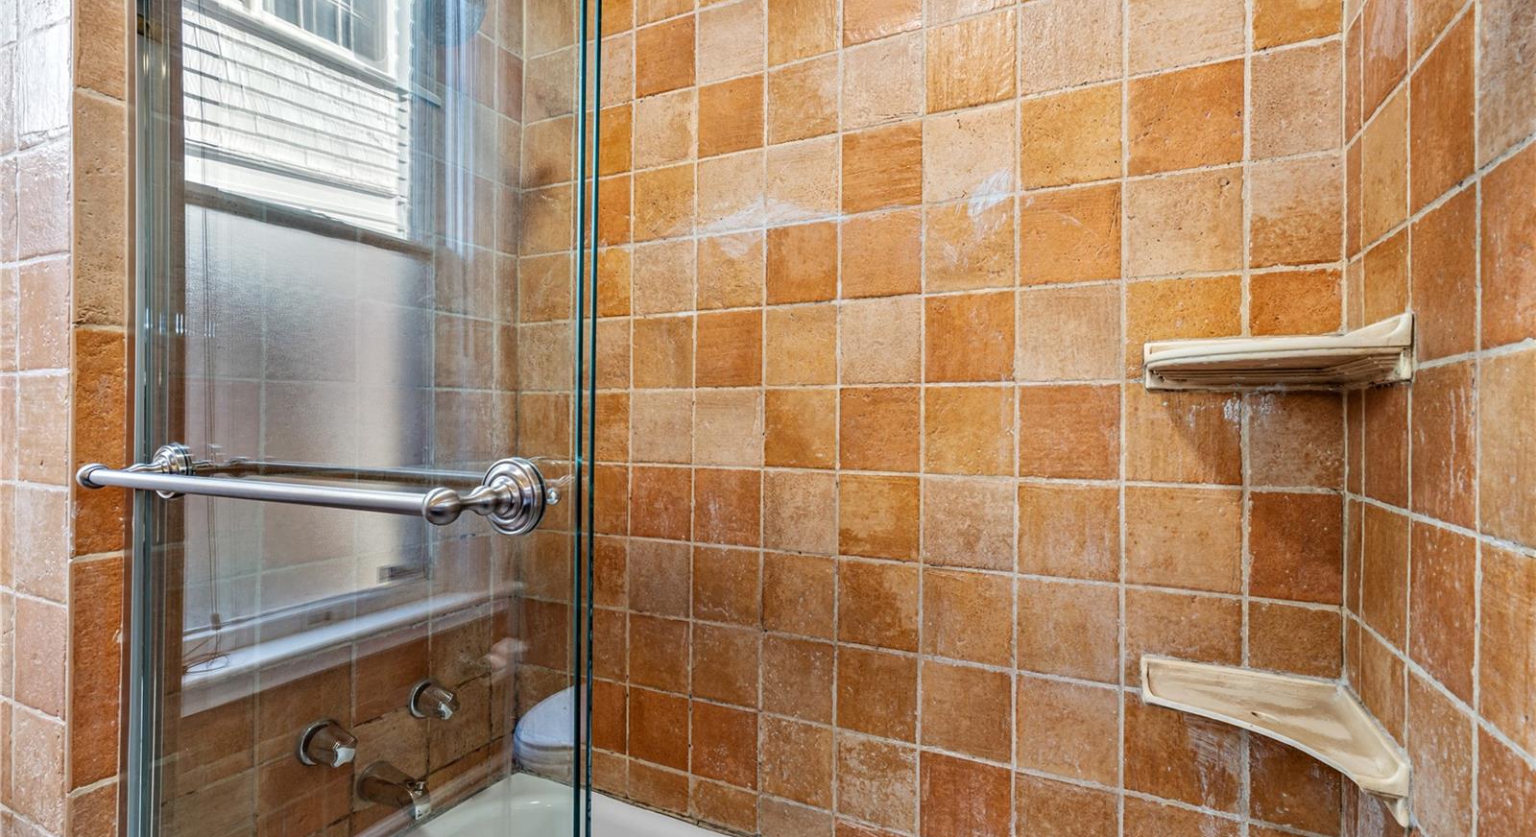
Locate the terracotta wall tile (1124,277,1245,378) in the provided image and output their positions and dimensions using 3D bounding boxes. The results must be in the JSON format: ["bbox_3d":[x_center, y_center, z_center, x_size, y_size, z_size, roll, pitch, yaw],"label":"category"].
[{"bbox_3d":[0.607,-0.131,0.997,0.144,0.144,0.012,0,0,26],"label":"terracotta wall tile"}]

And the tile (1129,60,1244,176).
[{"bbox_3d":[0.610,-0.435,0.998,0.144,0.143,0.012,0,0,26],"label":"tile"}]

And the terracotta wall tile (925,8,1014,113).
[{"bbox_3d":[0.337,-0.587,1.133,0.144,0.143,0.012,0,-1,26],"label":"terracotta wall tile"}]

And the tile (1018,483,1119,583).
[{"bbox_3d":[0.466,0.174,1.060,0.145,0.147,0.011,0,0,26],"label":"tile"}]

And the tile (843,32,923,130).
[{"bbox_3d":[0.201,-0.588,1.199,0.144,0.144,0.011,0,0,26],"label":"tile"}]

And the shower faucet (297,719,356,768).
[{"bbox_3d":[-0.735,0.553,1.151,0.072,0.070,0.070,0,0,26],"label":"shower faucet"}]

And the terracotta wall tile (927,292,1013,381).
[{"bbox_3d":[0.337,-0.134,1.146,0.145,0.145,0.012,0,-1,26],"label":"terracotta wall tile"}]

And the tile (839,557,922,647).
[{"bbox_3d":[0.197,0.325,1.210,0.146,0.145,0.012,0,-1,26],"label":"tile"}]

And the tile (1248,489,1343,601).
[{"bbox_3d":[0.725,0.177,0.942,0.101,0.147,0.010,0,0,26],"label":"tile"}]

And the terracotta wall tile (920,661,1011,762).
[{"bbox_3d":[0.326,0.477,1.125,0.145,0.141,0.012,0,-1,26],"label":"terracotta wall tile"}]

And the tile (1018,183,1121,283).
[{"bbox_3d":[0.474,-0.285,1.071,0.146,0.145,0.010,0,0,26],"label":"tile"}]

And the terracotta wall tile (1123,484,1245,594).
[{"bbox_3d":[0.605,0.177,0.996,0.144,0.146,0.012,0,0,26],"label":"terracotta wall tile"}]

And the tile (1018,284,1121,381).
[{"bbox_3d":[0.470,-0.132,1.065,0.144,0.144,0.012,0,0,26],"label":"tile"}]

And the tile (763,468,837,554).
[{"bbox_3d":[0.059,0.174,1.265,0.142,0.146,0.012,0,0,26],"label":"tile"}]

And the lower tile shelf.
[{"bbox_3d":[0.612,0.387,0.862,0.237,0.079,0.228,0,0,26],"label":"lower tile shelf"}]

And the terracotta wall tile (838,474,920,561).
[{"bbox_3d":[0.195,0.173,1.195,0.144,0.147,0.011,0,0,26],"label":"terracotta wall tile"}]

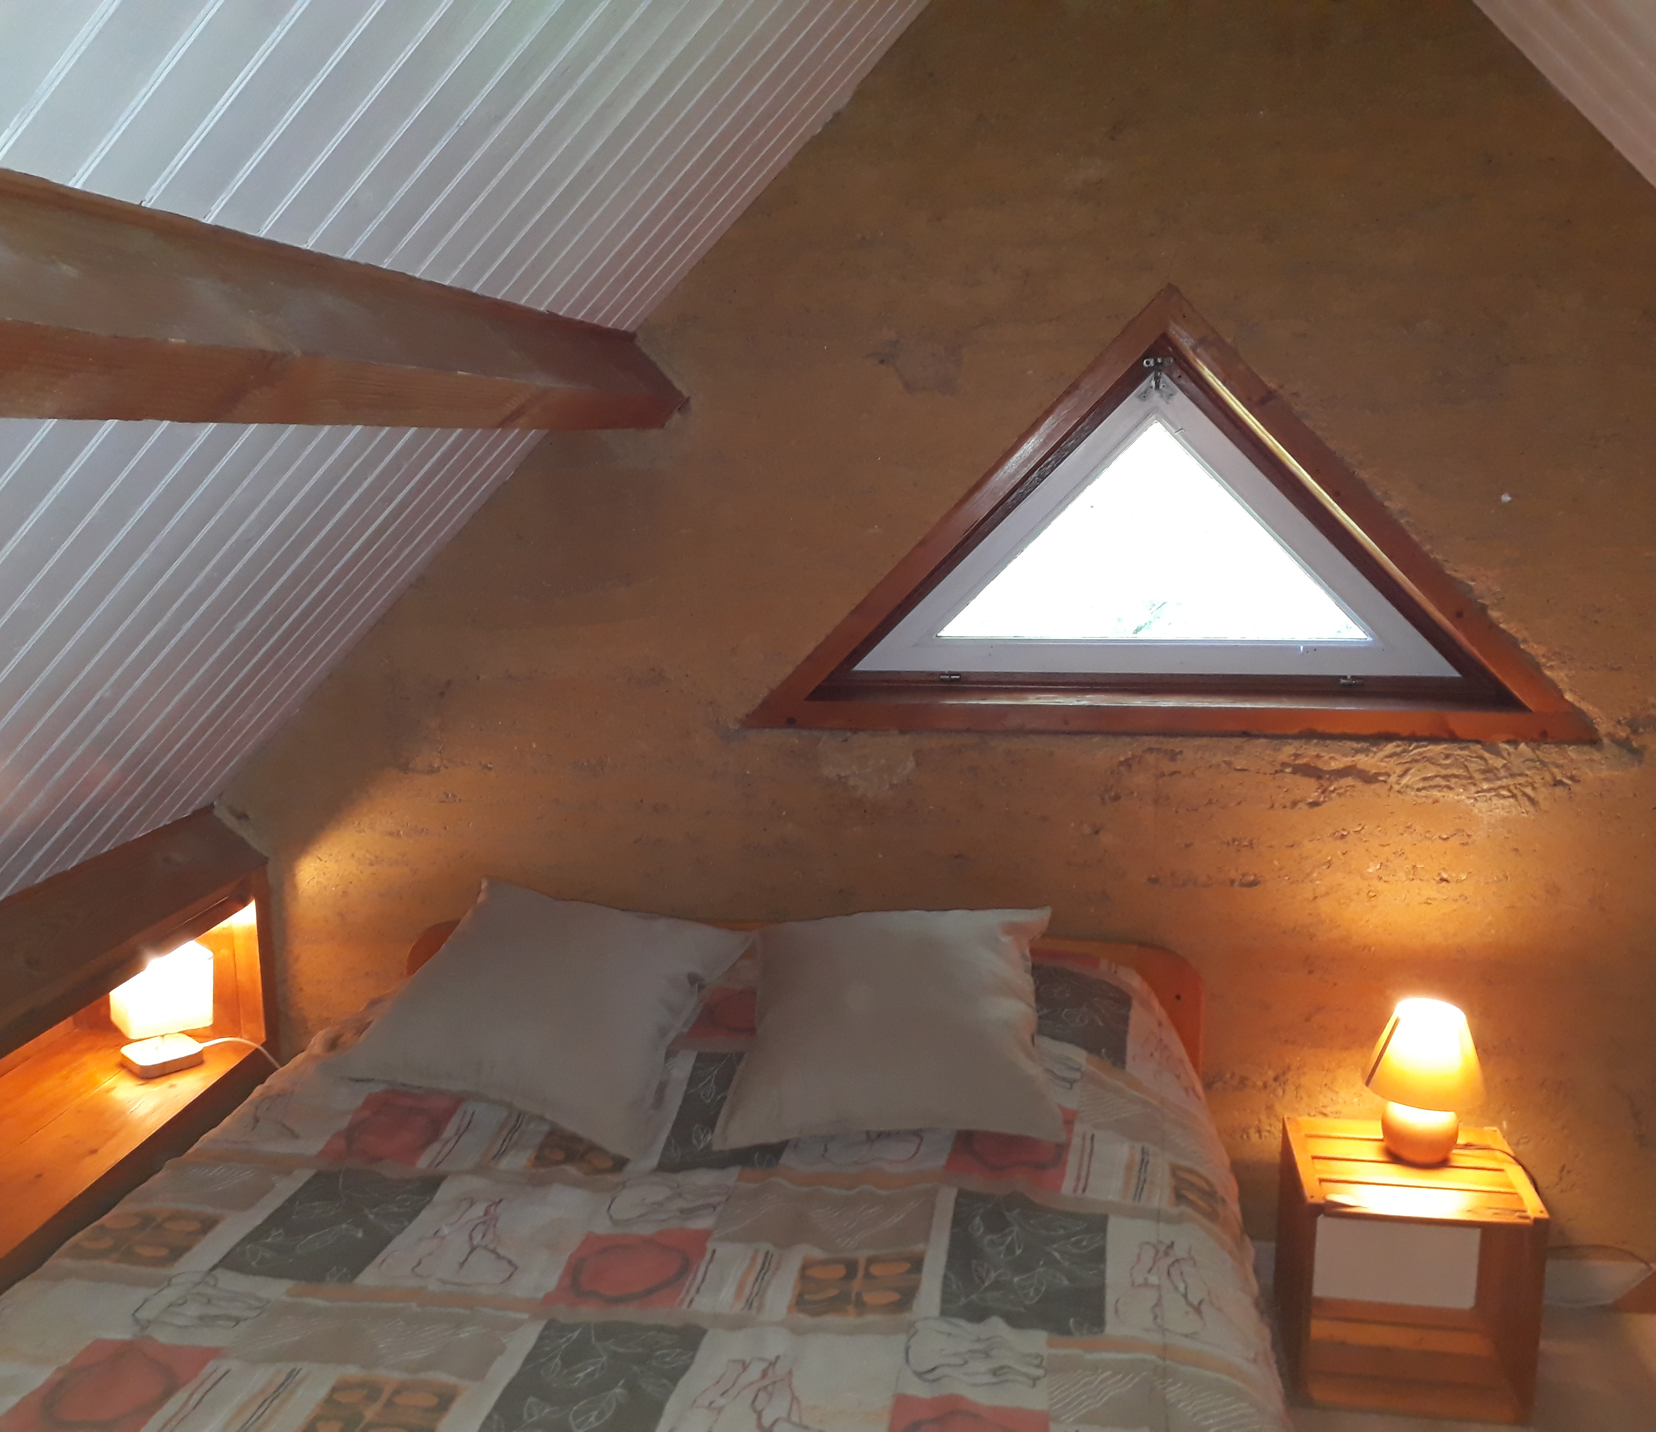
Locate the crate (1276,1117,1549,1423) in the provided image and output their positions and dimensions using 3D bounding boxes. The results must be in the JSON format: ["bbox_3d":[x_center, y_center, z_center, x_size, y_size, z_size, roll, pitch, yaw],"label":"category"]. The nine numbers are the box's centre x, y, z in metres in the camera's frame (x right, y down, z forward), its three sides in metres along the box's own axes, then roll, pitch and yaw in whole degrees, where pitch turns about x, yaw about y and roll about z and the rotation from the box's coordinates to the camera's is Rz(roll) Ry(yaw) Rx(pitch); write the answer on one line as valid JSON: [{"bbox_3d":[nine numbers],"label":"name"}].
[{"bbox_3d":[0.989,0.945,2.580,0.370,0.367,0.311,1,11,9],"label":"crate"}]

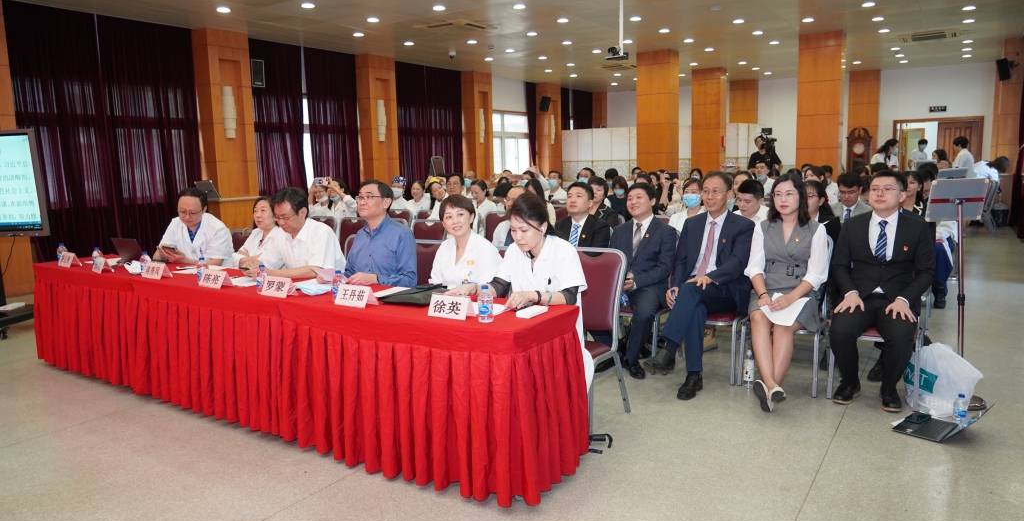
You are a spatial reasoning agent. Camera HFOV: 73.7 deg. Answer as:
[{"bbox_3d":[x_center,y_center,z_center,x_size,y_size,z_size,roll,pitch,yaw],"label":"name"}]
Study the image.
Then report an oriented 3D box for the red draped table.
[{"bbox_3d":[-1.669,0.499,4.286,4.460,0.750,0.680,4,10,33],"label":"red draped table"}]

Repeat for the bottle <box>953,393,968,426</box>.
[{"bbox_3d":[2.332,0.778,3.542,0.066,0.165,0.066,4,9,33],"label":"bottle"}]

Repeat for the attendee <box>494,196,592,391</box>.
[{"bbox_3d":[0.077,0.298,3.439,0.540,1.260,0.740,4,9,33],"label":"attendee"}]

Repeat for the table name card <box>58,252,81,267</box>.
[{"bbox_3d":[-3.262,-0.005,5.043,0.200,0.100,0.085,4,10,35],"label":"table name card"}]

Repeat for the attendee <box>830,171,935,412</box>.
[{"bbox_3d":[2.120,0.164,3.957,0.550,1.345,0.650,4,10,33],"label":"attendee"}]

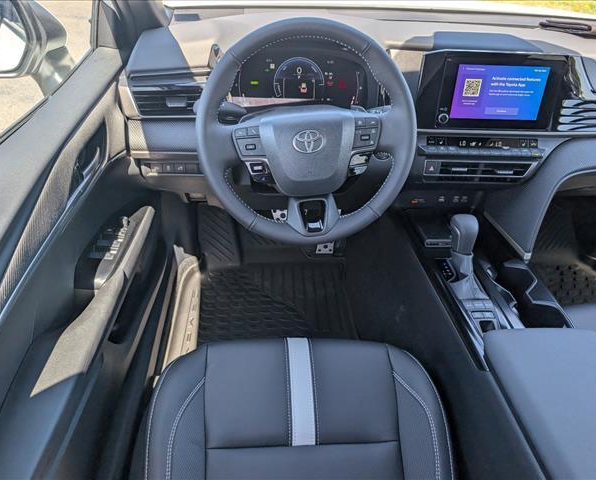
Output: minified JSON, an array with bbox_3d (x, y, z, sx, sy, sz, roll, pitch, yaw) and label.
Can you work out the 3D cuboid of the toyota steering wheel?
[{"bbox_3d":[0.016,-0.177,0.772,0.370,0.370,0.110,-6,15,-4],"label":"toyota steering wheel"}]

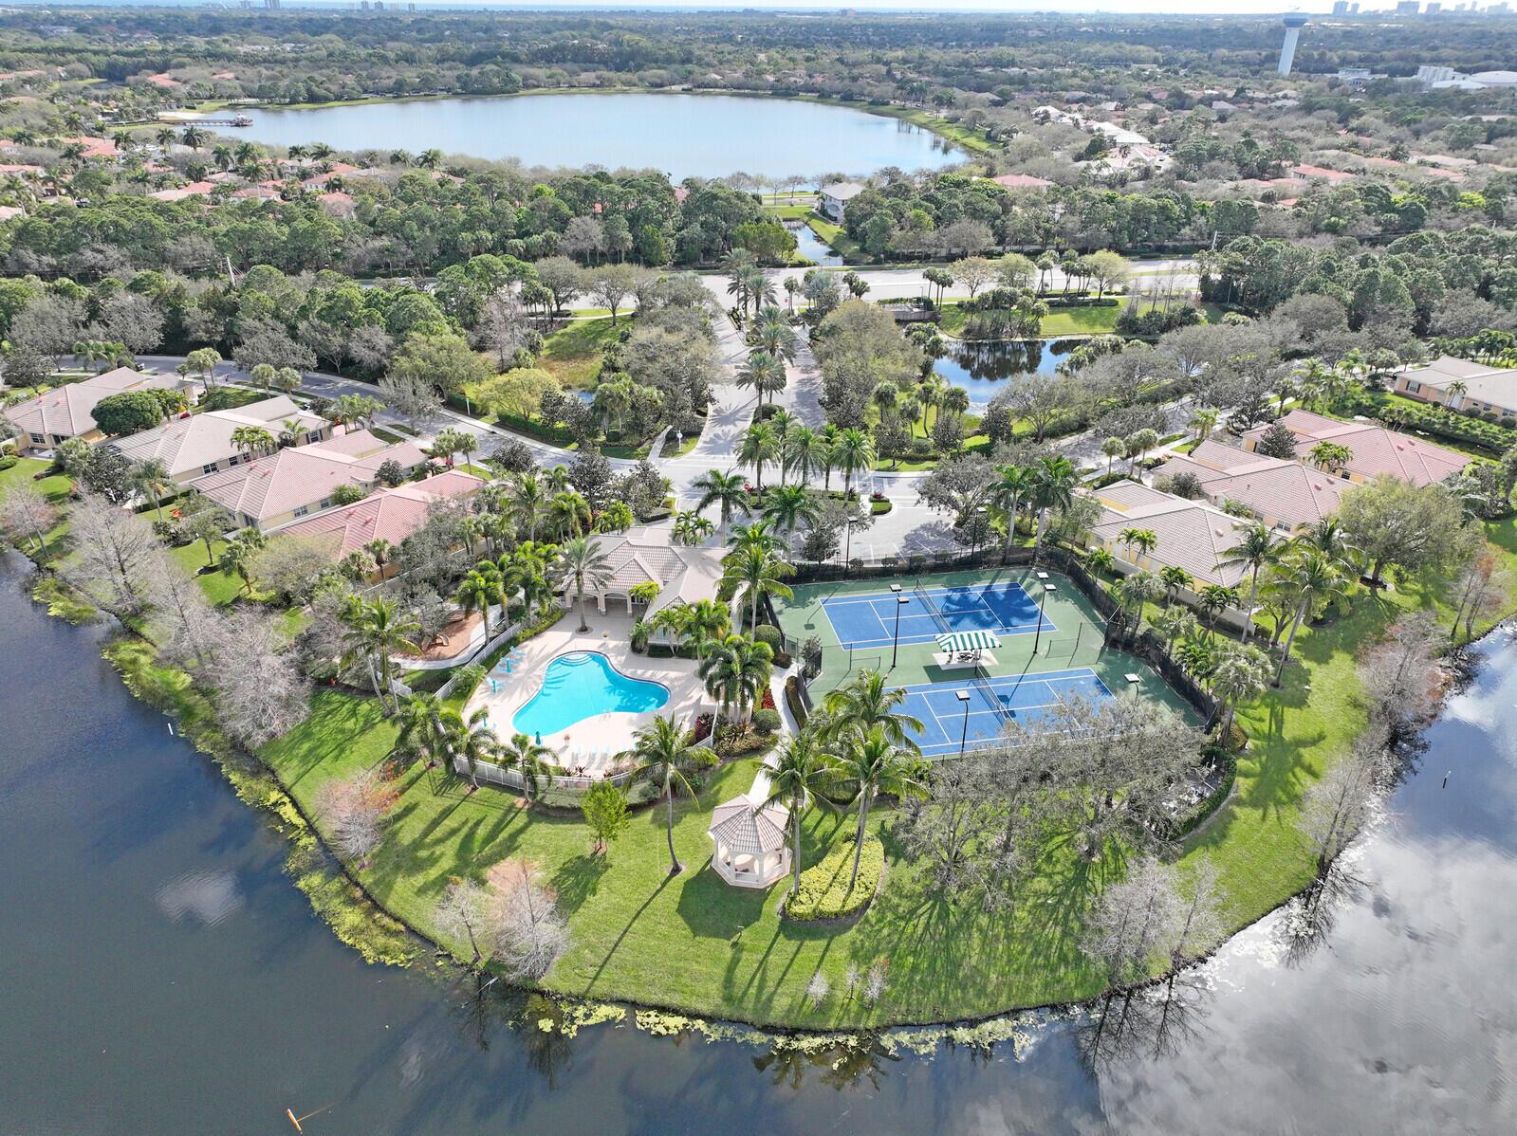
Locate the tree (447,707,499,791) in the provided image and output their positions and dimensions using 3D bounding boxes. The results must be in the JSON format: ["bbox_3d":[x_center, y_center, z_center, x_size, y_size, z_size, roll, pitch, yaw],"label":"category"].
[{"bbox_3d":[-23.575,15.300,87.966,4.200,8.310,4.200,0,28,0],"label":"tree"}]

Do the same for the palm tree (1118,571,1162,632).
[{"bbox_3d":[40.201,4.086,111.040,4.800,7.620,4.700,1,28,0],"label":"palm tree"}]

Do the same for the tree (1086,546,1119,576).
[{"bbox_3d":[40.186,-0.487,123.377,3.600,3.970,3.500,1,28,0],"label":"tree"}]

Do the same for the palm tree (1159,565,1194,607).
[{"bbox_3d":[46.069,2.275,116.733,4.058,5.401,4.058,1,28,0],"label":"palm tree"}]

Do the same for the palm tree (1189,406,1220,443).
[{"bbox_3d":[68.609,-21.872,162.017,4.400,5.350,4.400,12,30,21],"label":"palm tree"}]

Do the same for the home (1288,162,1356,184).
[{"bbox_3d":[217.999,-151.855,406.321,15.000,5.800,25.000,1,28,0],"label":"home"}]

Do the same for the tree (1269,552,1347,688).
[{"bbox_3d":[52.329,5.499,102.224,7.800,14.000,7.800,1,28,0],"label":"tree"}]

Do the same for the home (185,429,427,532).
[{"bbox_3d":[-61.108,-13.690,143.310,16.800,6.700,25.600,19,33,31],"label":"home"}]

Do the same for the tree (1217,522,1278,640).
[{"bbox_3d":[50.070,2.081,109.093,6.882,13.020,6.882,1,28,0],"label":"tree"}]

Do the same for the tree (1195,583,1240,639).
[{"bbox_3d":[49.515,4.301,113.643,4.600,4.930,4.100,1,28,0],"label":"tree"}]

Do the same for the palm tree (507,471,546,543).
[{"bbox_3d":[-27.848,-6.829,127.100,5.800,10.200,5.800,1,28,0],"label":"palm tree"}]

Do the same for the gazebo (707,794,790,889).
[{"bbox_3d":[-0.529,20.525,81.625,6.200,5.467,6.200,4,28,5],"label":"gazebo"}]

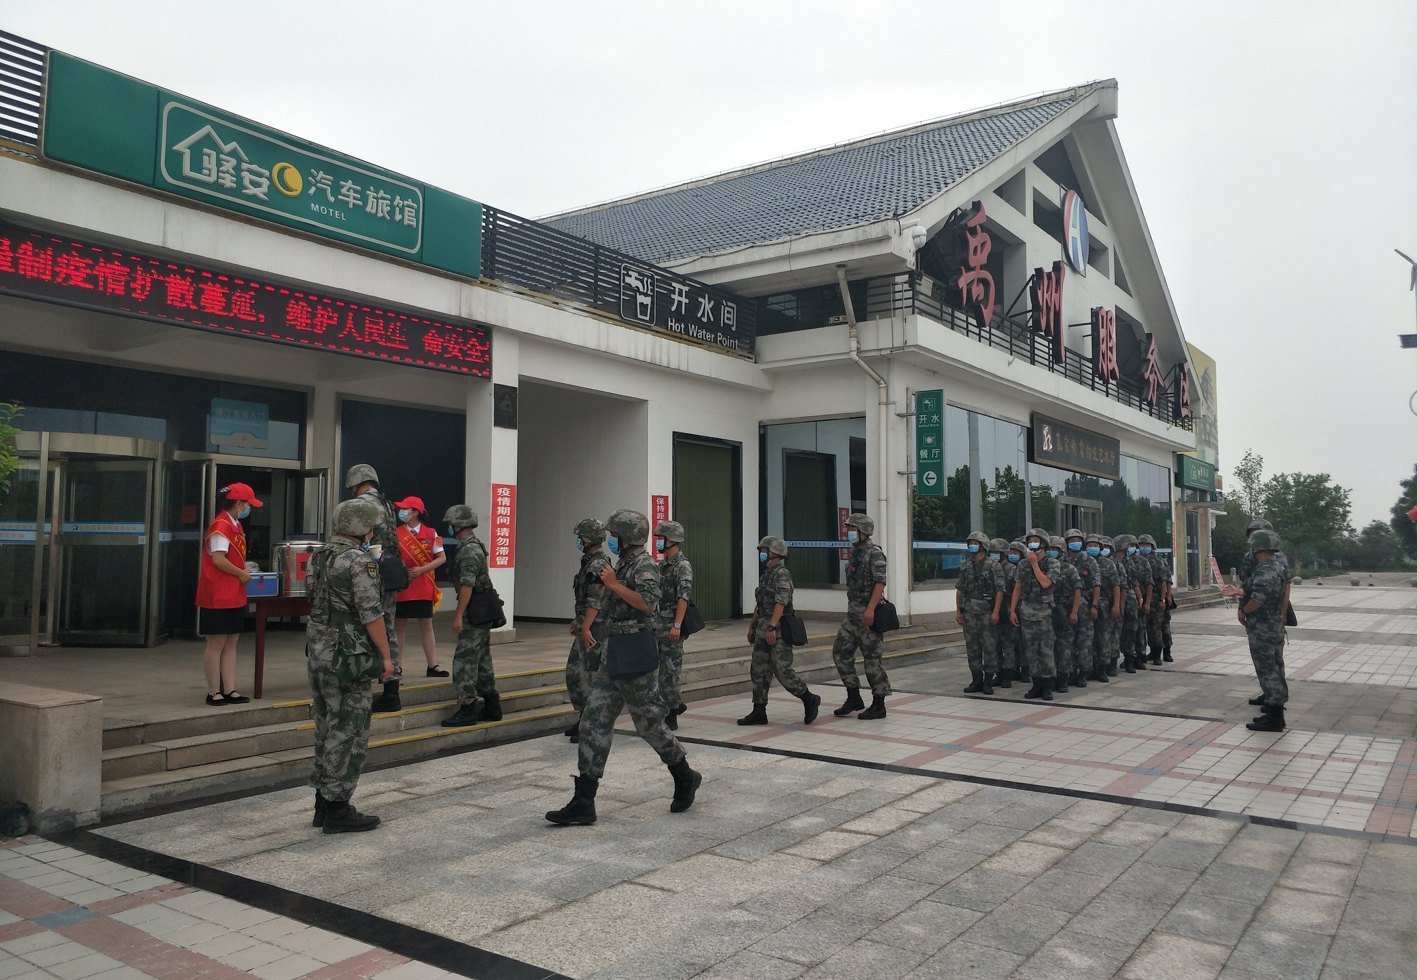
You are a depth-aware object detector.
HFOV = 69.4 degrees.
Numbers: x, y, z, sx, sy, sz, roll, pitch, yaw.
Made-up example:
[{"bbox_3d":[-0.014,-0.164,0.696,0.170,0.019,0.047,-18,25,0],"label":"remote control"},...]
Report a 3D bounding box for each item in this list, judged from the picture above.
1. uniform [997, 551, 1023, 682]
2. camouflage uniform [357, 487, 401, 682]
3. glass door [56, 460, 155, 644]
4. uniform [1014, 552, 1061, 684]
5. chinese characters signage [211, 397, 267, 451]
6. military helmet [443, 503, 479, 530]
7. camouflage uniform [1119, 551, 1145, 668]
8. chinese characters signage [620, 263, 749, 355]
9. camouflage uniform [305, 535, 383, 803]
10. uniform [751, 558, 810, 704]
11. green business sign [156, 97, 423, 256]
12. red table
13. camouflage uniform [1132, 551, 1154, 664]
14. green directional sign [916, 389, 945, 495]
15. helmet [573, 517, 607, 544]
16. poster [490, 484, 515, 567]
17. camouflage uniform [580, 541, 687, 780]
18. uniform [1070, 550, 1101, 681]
[{"bbox_3d":[3.346,1.429,11.606,0.500,1.411,0.320,-2,-4,37],"label":"uniform"},{"bbox_3d":[-2.601,0.740,8.000,0.380,1.500,0.470,-3,-5,37],"label":"camouflage uniform"},{"bbox_3d":[-6.893,0.708,11.680,1.070,2.100,0.070,0,-3,9],"label":"glass door"},{"bbox_3d":[3.540,1.351,11.000,0.490,1.360,0.310,-2,-4,30],"label":"uniform"},{"bbox_3d":[-5.890,-0.829,12.890,0.030,0.565,0.760,-2,-4,37],"label":"chinese characters signage"},{"bbox_3d":[-2.019,0.221,8.350,0.270,0.200,0.235,-2,-4,17],"label":"military helmet"},{"bbox_3d":[5.398,1.498,13.149,0.500,1.444,0.320,-2,-4,37],"label":"camouflage uniform"},{"bbox_3d":[-0.320,-2.757,15.770,0.070,0.830,3.090,-3,-5,37],"label":"chinese characters signage"},{"bbox_3d":[-2.022,0.988,5.690,0.360,1.430,0.460,3,-4,-40],"label":"camouflage uniform"},{"bbox_3d":[0.647,1.279,9.270,0.430,1.330,0.440,1,-4,-25],"label":"uniform"},{"bbox_3d":[-4.074,-3.061,10.290,0.130,0.820,2.830,-2,-4,37],"label":"green business sign"},{"bbox_3d":[-3.304,1.250,8.429,0.560,0.770,1.200,-3,-5,37],"label":"red table"},{"bbox_3d":[5.800,1.590,13.800,0.470,1.460,0.340,-2,-4,36],"label":"camouflage uniform"},{"bbox_3d":[3.251,-0.694,15.103,0.440,1.580,0.120,-2,-4,37],"label":"green directional sign"},{"bbox_3d":[-0.961,0.337,8.300,0.265,0.200,0.235,0,-4,-6],"label":"helmet"},{"bbox_3d":[-2.602,0.457,13.000,0.030,1.070,0.400,-3,-5,37],"label":"poster"},{"bbox_3d":[-0.451,0.988,5.950,0.580,1.330,0.480,1,-4,-13],"label":"camouflage uniform"},{"bbox_3d":[4.265,1.419,11.734,0.500,1.427,0.320,-2,-4,37],"label":"uniform"}]

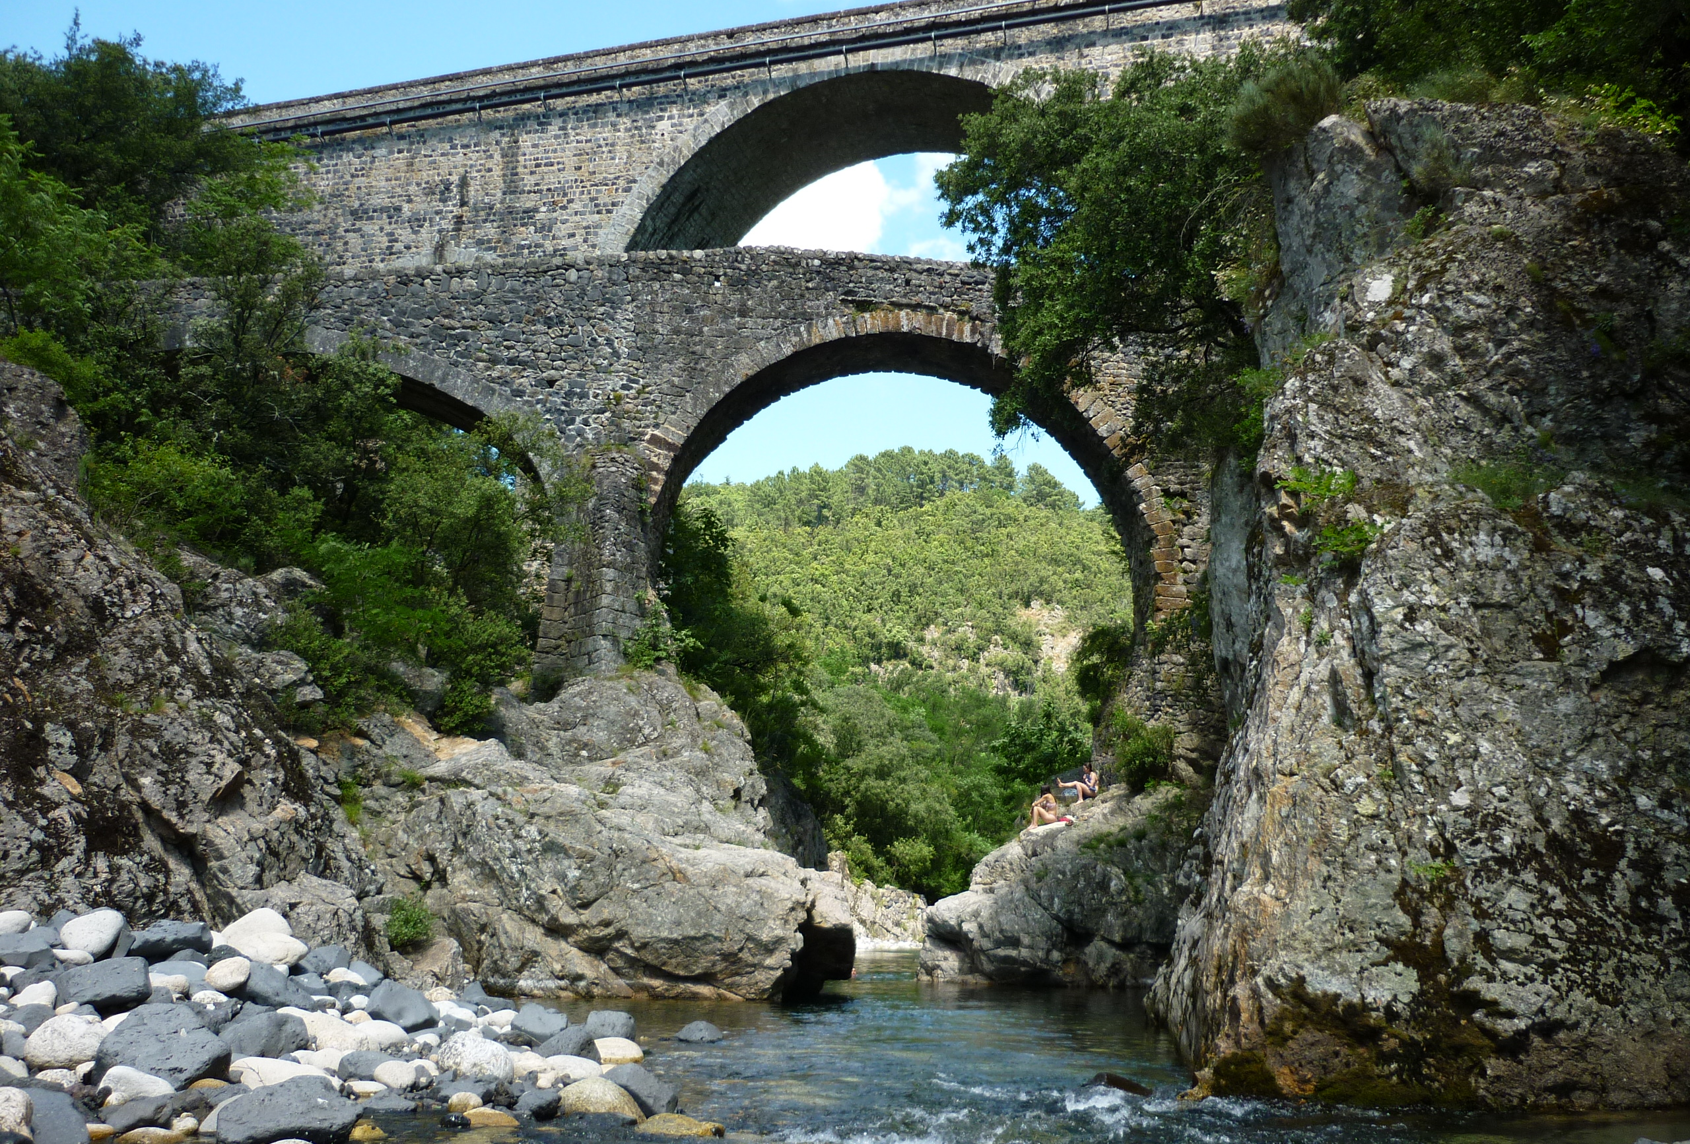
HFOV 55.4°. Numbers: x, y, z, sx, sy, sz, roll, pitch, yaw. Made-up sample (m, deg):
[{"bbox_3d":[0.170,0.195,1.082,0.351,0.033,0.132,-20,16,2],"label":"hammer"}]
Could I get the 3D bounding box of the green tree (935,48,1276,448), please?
[{"bbox_3d":[4.600,-5.600,28.000,6.000,6.600,5.300,-1,-12,9],"label":"green tree"}]

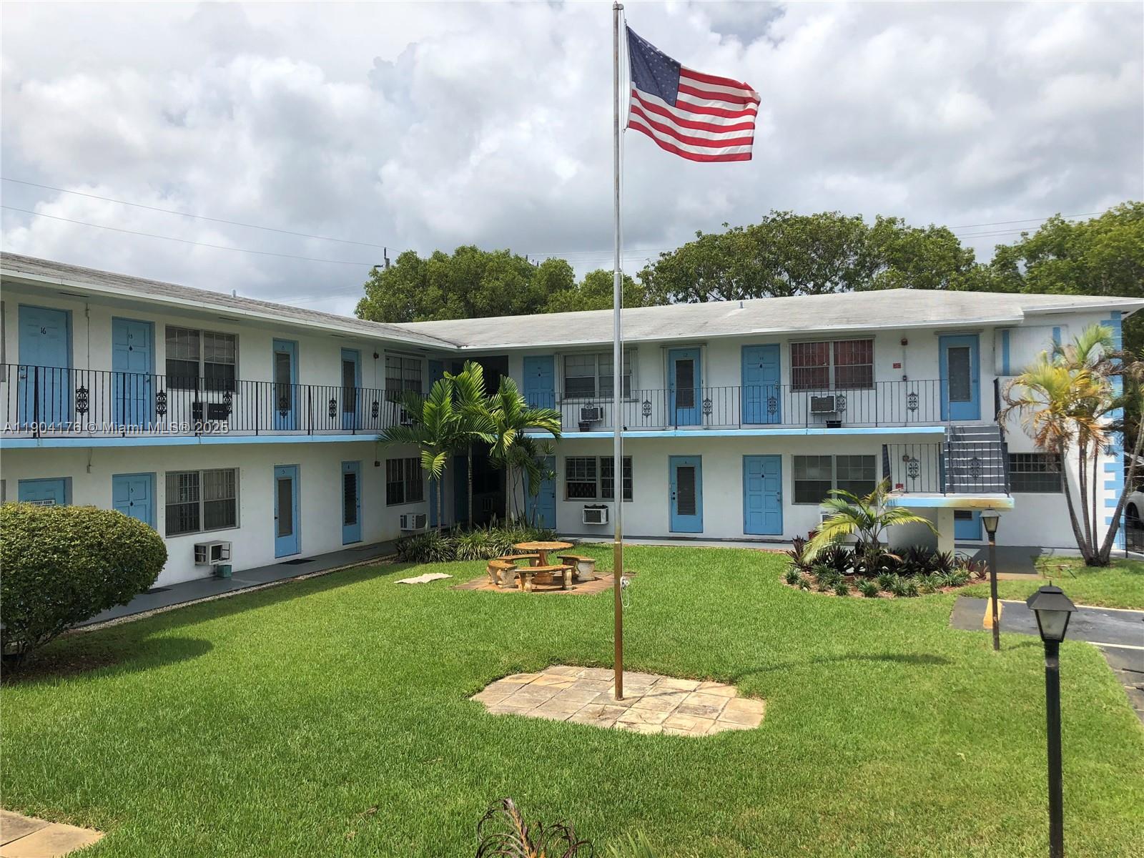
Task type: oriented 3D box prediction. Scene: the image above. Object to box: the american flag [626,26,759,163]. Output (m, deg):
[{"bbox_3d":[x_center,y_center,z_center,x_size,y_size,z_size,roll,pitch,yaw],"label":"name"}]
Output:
[{"bbox_3d":[1.276,-3.522,9.750,1.400,1.430,0.320,-1,0,0],"label":"american flag"}]

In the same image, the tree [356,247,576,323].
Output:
[{"bbox_3d":[-4.639,-2.427,40.963,9.741,11.184,9.200,-1,0,-6],"label":"tree"}]

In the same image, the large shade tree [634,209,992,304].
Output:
[{"bbox_3d":[9.745,-2.908,37.461,13.842,11.823,11.500,-1,0,15],"label":"large shade tree"}]

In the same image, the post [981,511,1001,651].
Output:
[{"bbox_3d":[5.368,1.923,11.850,0.255,1.840,0.255,-1,0,23],"label":"post"}]

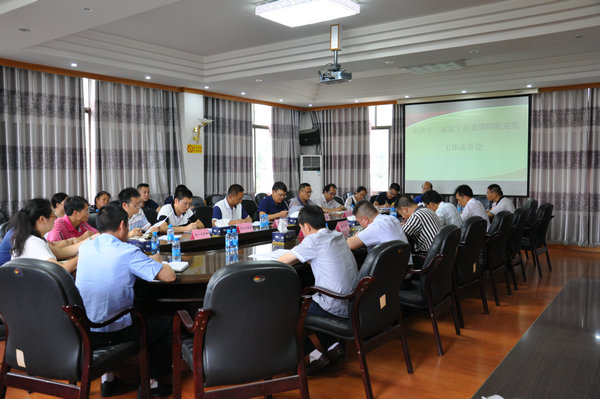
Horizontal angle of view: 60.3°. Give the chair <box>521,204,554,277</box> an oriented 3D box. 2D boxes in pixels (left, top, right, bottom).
[{"bbox_3d":[3.317,0.549,7.537,0.620,1.020,0.600,3,4,37],"label":"chair"}]

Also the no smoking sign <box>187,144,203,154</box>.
[{"bbox_3d":[-2.019,-0.961,9.873,0.012,0.165,0.410,2,4,35],"label":"no smoking sign"}]

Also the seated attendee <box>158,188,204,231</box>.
[{"bbox_3d":[-1.415,0.508,6.255,0.850,1.260,0.580,2,4,36],"label":"seated attendee"}]

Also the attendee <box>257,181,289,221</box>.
[{"bbox_3d":[-0.303,0.389,7.783,0.780,1.270,0.540,3,4,42],"label":"attendee"}]

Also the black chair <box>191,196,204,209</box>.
[{"bbox_3d":[-1.606,0.451,8.950,0.620,1.000,0.600,3,4,37],"label":"black chair"}]

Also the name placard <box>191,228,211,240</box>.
[{"bbox_3d":[-1.069,0.373,5.584,0.085,0.100,0.210,2,4,36],"label":"name placard"}]

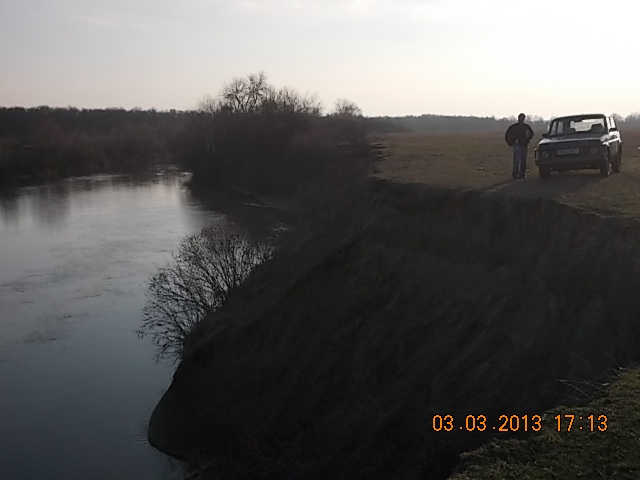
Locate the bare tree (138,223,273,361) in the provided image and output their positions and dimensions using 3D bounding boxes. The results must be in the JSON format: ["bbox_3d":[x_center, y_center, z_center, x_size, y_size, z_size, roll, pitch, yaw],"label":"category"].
[{"bbox_3d":[-2.759,1.239,19.500,3.300,3.300,3.000,0,8,0],"label":"bare tree"}]

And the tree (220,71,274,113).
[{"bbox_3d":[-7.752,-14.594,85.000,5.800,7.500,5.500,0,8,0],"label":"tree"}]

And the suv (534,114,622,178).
[{"bbox_3d":[6.979,-2.543,21.300,1.680,1.640,3.750,1,9,26],"label":"suv"}]

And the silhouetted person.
[{"bbox_3d":[5.156,-2.441,20.600,0.680,1.690,0.360,1,8,7],"label":"silhouetted person"}]

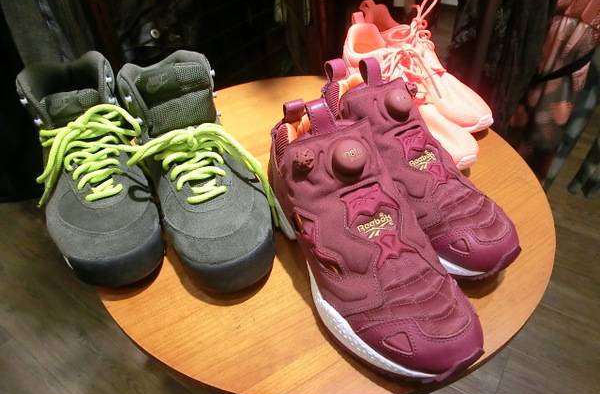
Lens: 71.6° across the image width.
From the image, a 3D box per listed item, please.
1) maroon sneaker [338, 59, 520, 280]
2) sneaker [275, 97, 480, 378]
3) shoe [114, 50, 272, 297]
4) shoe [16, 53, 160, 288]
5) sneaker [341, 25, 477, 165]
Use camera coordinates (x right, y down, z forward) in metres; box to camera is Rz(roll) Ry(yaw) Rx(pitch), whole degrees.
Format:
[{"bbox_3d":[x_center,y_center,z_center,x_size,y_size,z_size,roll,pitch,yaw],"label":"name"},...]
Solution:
[{"bbox_3d":[0.118,-0.051,0.462,0.105,0.150,0.288,-25,48,-23],"label":"maroon sneaker"},{"bbox_3d":[0.057,0.017,0.390,0.105,0.150,0.288,-22,46,-21],"label":"sneaker"},{"bbox_3d":[-0.119,-0.048,0.464,0.112,0.150,0.290,-19,45,-18],"label":"shoe"},{"bbox_3d":[-0.236,-0.048,0.468,0.112,0.150,0.290,-17,45,-17],"label":"shoe"},{"bbox_3d":[0.150,-0.156,0.598,0.095,0.120,0.284,-18,45,-17],"label":"sneaker"}]

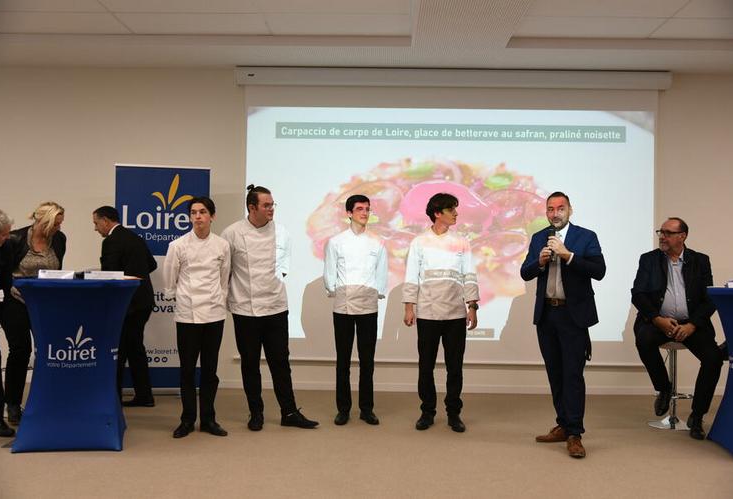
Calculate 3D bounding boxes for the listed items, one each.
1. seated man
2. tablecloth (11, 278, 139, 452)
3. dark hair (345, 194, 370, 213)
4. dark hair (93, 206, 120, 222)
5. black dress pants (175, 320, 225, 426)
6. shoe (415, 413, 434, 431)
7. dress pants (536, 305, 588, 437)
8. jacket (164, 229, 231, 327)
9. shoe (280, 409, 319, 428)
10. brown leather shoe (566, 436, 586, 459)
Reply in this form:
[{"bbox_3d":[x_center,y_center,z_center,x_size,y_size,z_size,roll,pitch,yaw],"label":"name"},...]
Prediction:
[{"bbox_3d":[2.369,0.567,5.556,0.650,1.610,0.700,0,-2,21],"label":"seated man"},{"bbox_3d":[-1.946,0.738,4.884,0.850,1.075,0.850,1,-2,-12],"label":"tablecloth"},{"bbox_3d":[-0.070,-0.347,5.610,0.168,0.155,0.195,2,-2,-37],"label":"dark hair"},{"bbox_3d":[-2.118,-0.283,5.930,0.205,0.135,0.175,-16,-1,3],"label":"dark hair"},{"bbox_3d":[-1.213,0.850,5.318,0.340,0.830,0.270,1,-1,-4],"label":"black dress pants"},{"bbox_3d":[0.452,1.290,5.559,0.105,0.110,0.280,0,-2,19],"label":"shoe"},{"bbox_3d":[1.382,0.837,5.108,0.380,0.940,0.340,0,-2,24],"label":"dress pants"},{"bbox_3d":[-1.247,0.207,5.360,0.500,0.690,0.330,1,-1,-7],"label":"jacket"},{"bbox_3d":[-0.496,1.276,5.465,0.300,0.115,0.105,0,-1,21],"label":"shoe"},{"bbox_3d":[1.371,1.277,4.771,0.108,0.105,0.290,1,-2,10],"label":"brown leather shoe"}]

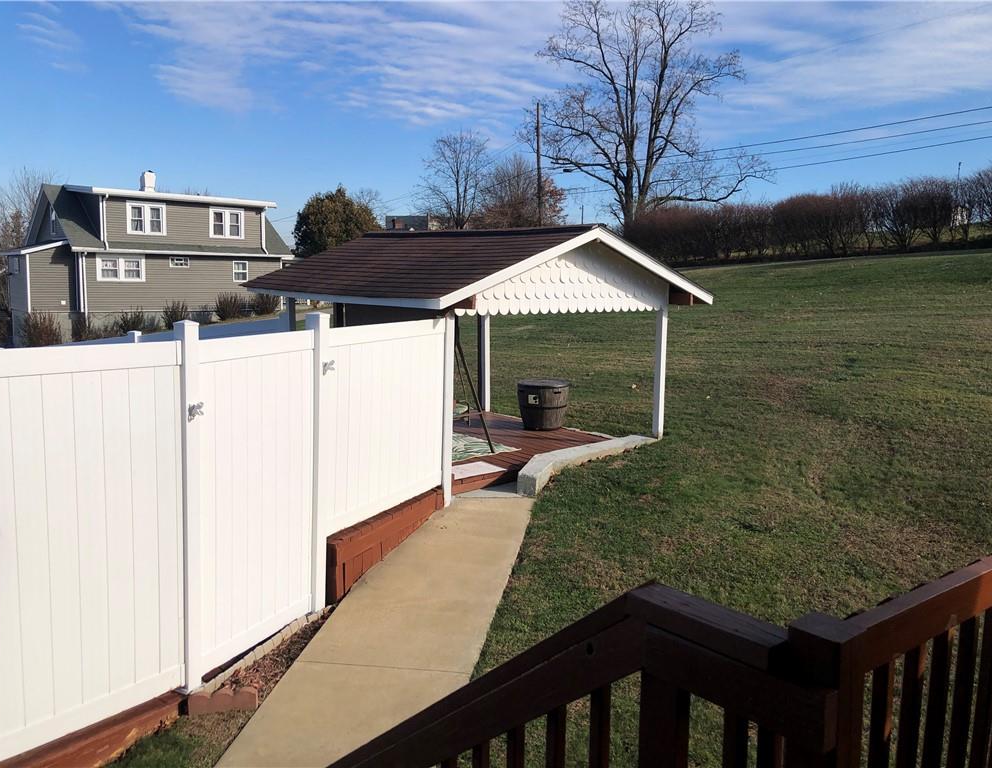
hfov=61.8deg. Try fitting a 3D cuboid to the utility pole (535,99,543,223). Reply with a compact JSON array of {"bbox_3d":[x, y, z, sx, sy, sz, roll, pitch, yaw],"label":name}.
[{"bbox_3d":[2.569,-10.705,46.360,0.300,9.755,0.300,2,8,0],"label":"utility pole"}]

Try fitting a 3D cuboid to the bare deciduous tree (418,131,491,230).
[{"bbox_3d":[-3.420,-15.716,69.300,6.200,10.656,6.200,2,8,0],"label":"bare deciduous tree"}]

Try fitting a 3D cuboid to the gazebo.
[{"bbox_3d":[-0.515,-0.639,11.802,4.337,3.051,5.399,-4,10,-38],"label":"gazebo"}]

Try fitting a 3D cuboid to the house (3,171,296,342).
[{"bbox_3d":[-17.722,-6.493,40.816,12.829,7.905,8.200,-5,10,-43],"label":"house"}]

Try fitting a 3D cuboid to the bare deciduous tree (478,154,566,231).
[{"bbox_3d":[2.233,-14.251,67.433,7.300,8.632,7.300,2,8,0],"label":"bare deciduous tree"}]

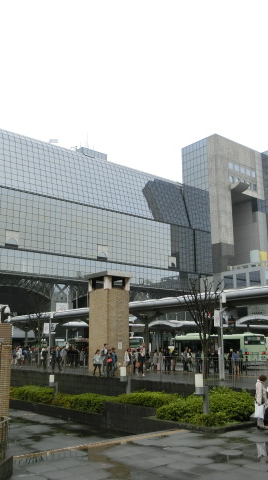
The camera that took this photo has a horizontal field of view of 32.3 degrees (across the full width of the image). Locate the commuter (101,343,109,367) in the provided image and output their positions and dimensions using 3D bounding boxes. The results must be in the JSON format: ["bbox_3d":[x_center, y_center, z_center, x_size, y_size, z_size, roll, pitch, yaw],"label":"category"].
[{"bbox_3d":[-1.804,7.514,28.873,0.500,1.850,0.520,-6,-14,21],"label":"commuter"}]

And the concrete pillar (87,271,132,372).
[{"bbox_3d":[-1.689,5.809,32.666,2.300,6.950,2.300,11,-18,-42],"label":"concrete pillar"}]

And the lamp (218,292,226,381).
[{"bbox_3d":[4.634,5.102,24.334,0.420,4.500,0.320,-2,-13,5],"label":"lamp"}]

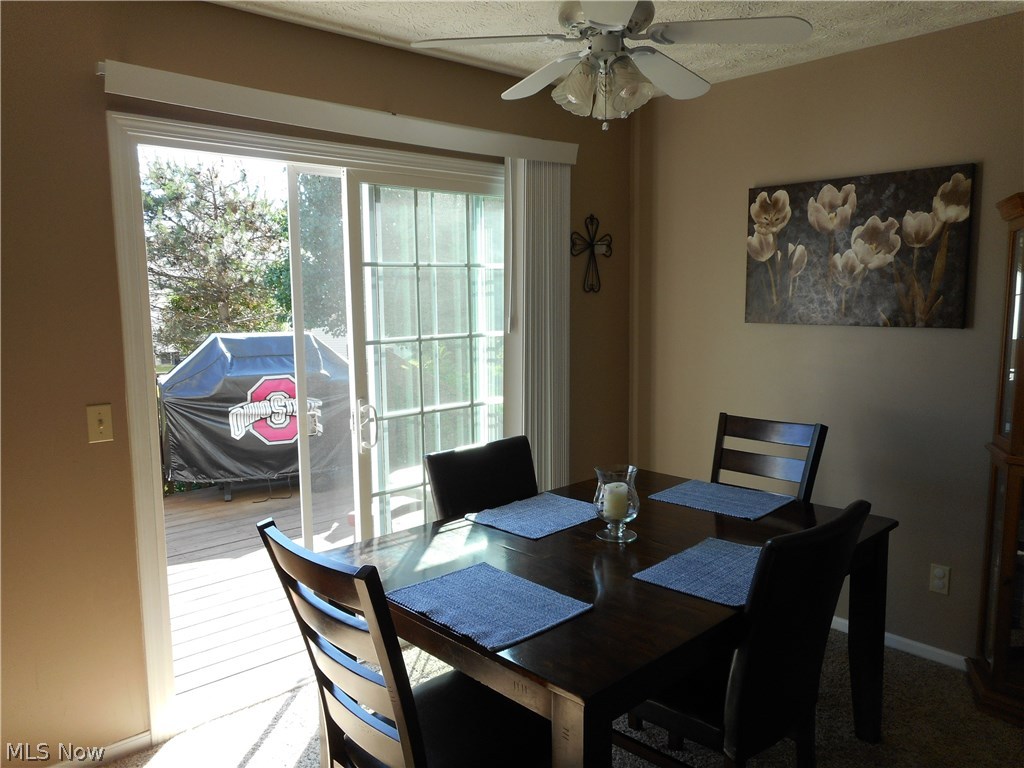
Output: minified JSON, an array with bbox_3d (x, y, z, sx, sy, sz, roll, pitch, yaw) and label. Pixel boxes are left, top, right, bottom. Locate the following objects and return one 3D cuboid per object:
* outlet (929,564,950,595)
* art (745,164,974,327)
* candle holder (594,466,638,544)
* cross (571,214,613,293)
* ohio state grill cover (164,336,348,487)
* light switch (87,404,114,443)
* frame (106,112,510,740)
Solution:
[{"bbox_3d":[1.711,0.785,2.965,0.010,0.115,0.070,-7,10,-41],"label":"outlet"},{"bbox_3d":[1.408,-0.555,3.113,0.030,0.610,0.914,-7,10,-41],"label":"art"},{"bbox_3d":[0.326,0.368,2.288,0.142,0.212,0.142,-1,7,0],"label":"candle holder"},{"bbox_3d":[0.403,-0.655,3.716,0.300,0.386,0.025,-7,10,-41],"label":"cross"},{"bbox_3d":[-1.877,0.129,5.678,1.430,1.070,0.580,-4,8,-26],"label":"ohio state grill cover"},{"bbox_3d":[-1.288,0.124,2.318,0.070,0.116,0.012,-7,10,-41],"label":"light switch"},{"bbox_3d":[-0.541,0.104,3.038,1.910,2.065,0.120,-7,10,-41],"label":"frame"}]

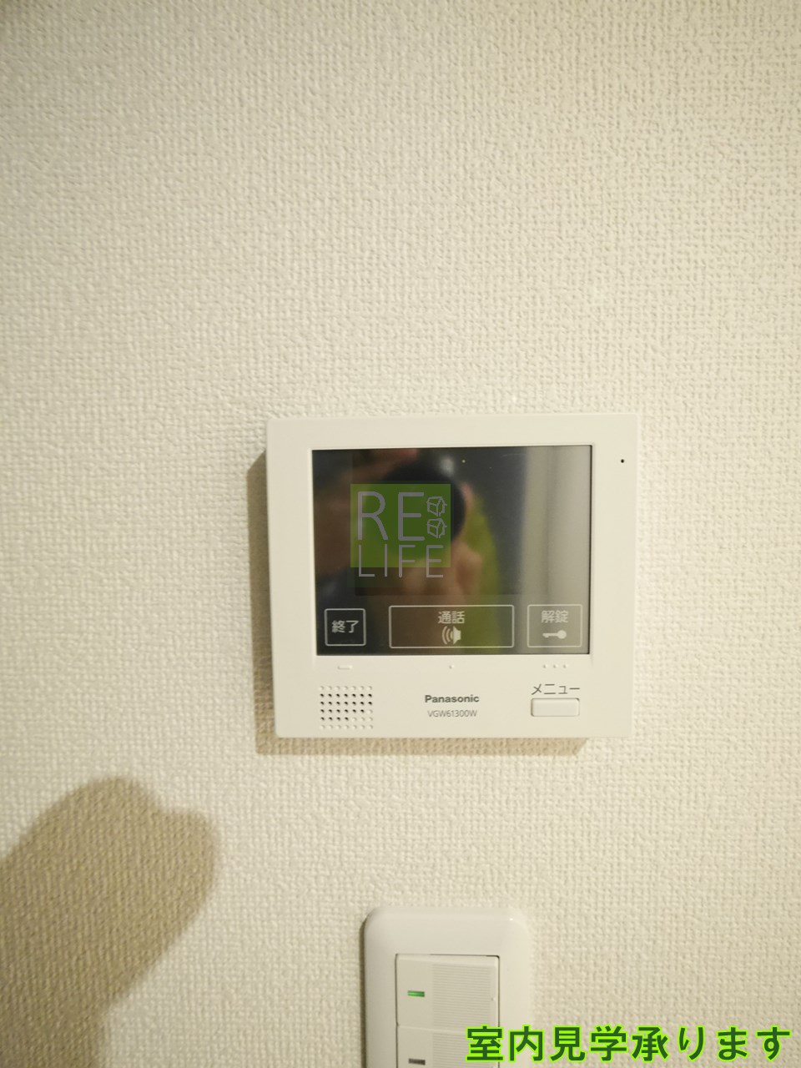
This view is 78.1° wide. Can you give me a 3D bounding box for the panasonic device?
[{"bbox_3d":[0.019,0.016,0.190,0.131,0.117,0.024,-1,3,1],"label":"panasonic device"}]

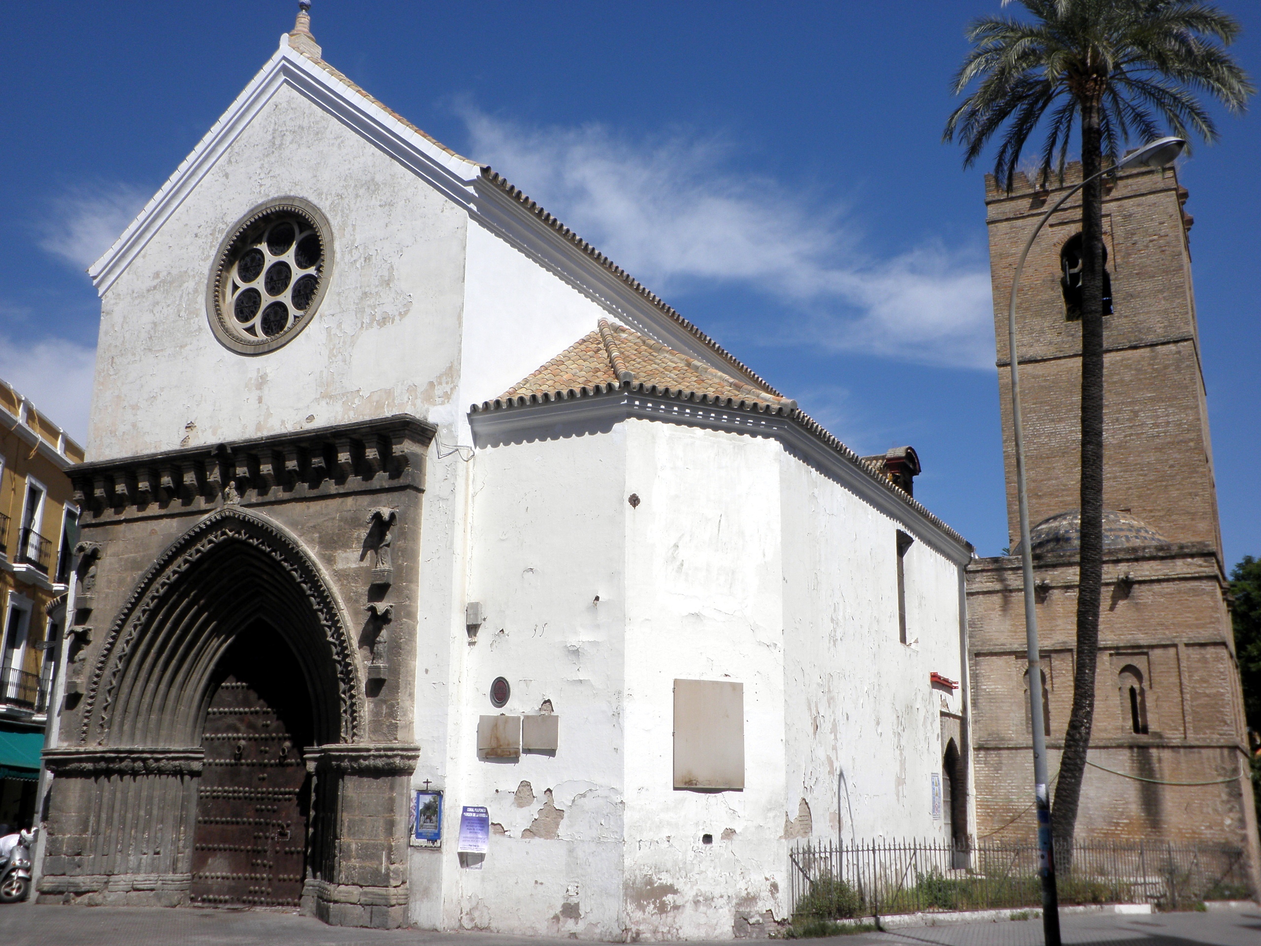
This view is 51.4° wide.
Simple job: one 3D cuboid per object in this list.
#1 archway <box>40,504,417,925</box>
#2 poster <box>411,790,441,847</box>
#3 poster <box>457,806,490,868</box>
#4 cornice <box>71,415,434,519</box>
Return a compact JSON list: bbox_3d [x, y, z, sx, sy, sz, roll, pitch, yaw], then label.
[{"bbox_3d":[-6.293,3.765,21.208,7.605,6.435,1.300,-7,-15,27],"label":"archway"},{"bbox_3d":[-2.911,4.936,18.722,0.530,0.780,0.040,-7,-15,27],"label":"poster"},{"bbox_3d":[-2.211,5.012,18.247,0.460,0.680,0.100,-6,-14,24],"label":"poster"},{"bbox_3d":[-6.589,0.082,21.452,7.735,1.040,0.650,-7,-15,27],"label":"cornice"}]

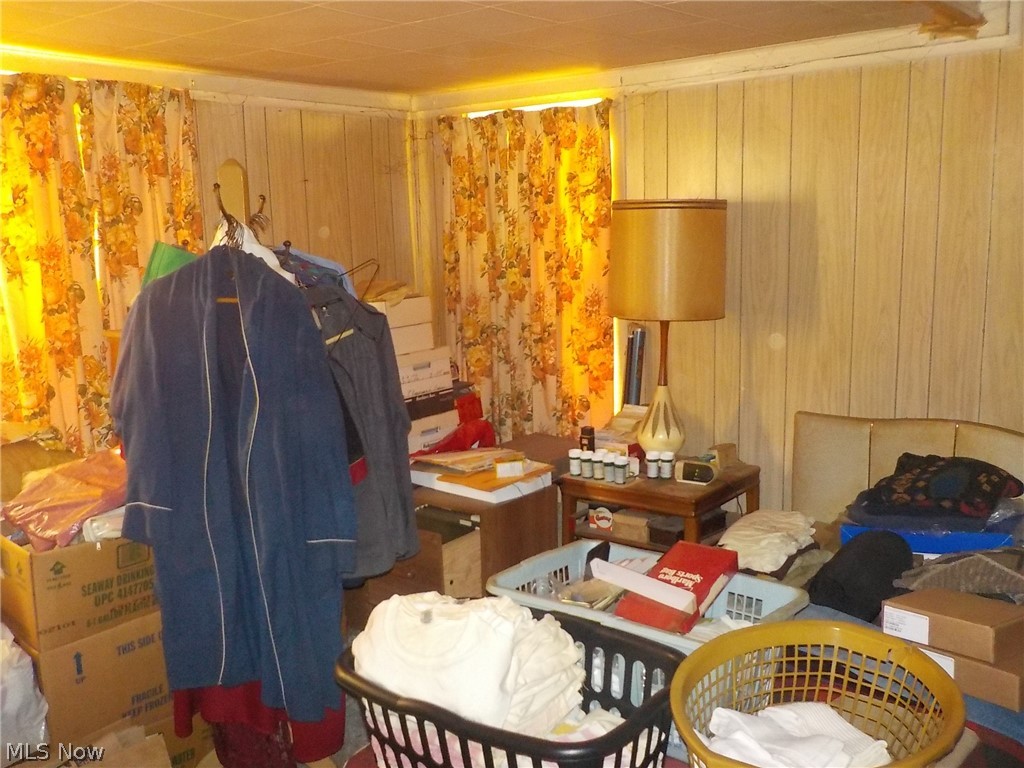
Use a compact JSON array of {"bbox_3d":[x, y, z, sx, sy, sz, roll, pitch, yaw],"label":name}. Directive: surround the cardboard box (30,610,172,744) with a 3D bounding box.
[{"bbox_3d":[-1.177,0.786,2.627,0.360,0.305,0.500,8,14,43],"label":"cardboard box"}]

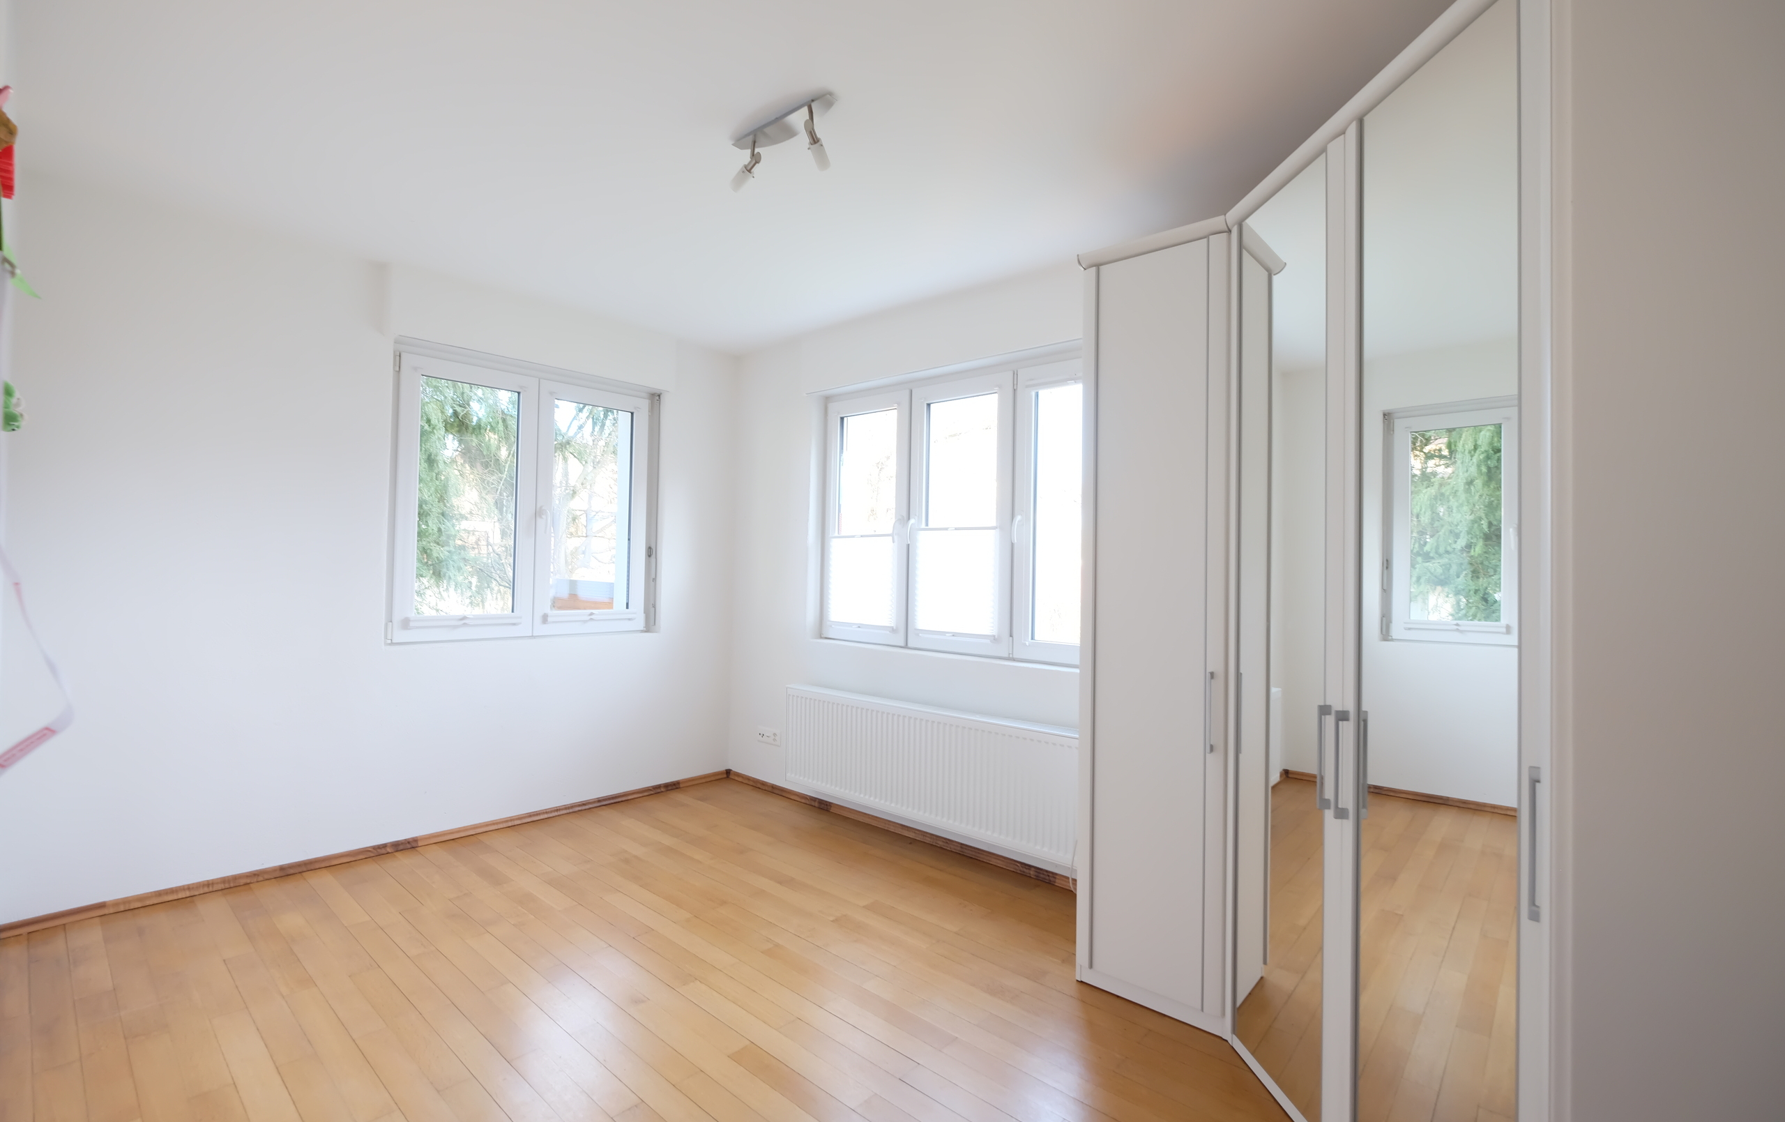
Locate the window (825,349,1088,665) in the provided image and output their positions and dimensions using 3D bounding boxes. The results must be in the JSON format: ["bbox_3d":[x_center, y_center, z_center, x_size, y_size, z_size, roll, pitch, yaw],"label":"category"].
[{"bbox_3d":[0.300,-0.215,3.620,1.780,1.350,0.100,0,-1,41],"label":"window"}]

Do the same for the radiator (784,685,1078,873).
[{"bbox_3d":[0.154,0.940,3.440,1.860,0.494,0.110,0,-1,41],"label":"radiator"}]

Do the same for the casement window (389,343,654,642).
[{"bbox_3d":[-1.818,-0.287,3.774,0.100,1.338,1.250,0,-1,44],"label":"casement window"}]

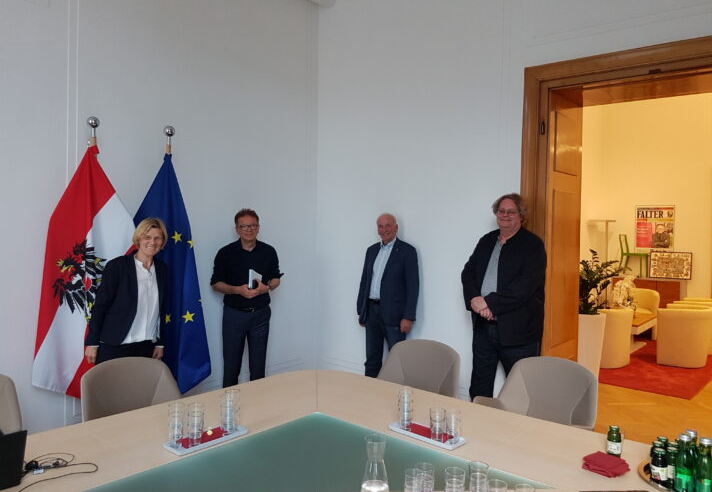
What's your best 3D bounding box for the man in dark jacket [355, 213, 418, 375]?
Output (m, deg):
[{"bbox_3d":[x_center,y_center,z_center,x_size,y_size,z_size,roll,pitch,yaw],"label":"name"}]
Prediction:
[{"bbox_3d":[0.254,0.610,4.250,0.510,1.740,0.320,2,2,35],"label":"man in dark jacket"}]

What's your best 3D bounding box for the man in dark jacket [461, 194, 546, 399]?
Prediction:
[{"bbox_3d":[0.976,0.582,3.550,0.570,1.850,0.400,3,2,41],"label":"man in dark jacket"}]

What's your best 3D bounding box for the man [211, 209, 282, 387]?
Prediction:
[{"bbox_3d":[-0.840,0.618,4.070,0.530,1.780,0.350,0,2,-25],"label":"man"}]

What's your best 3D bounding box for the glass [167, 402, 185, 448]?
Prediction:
[{"bbox_3d":[-0.744,0.745,2.224,0.067,0.170,0.067,3,2,40],"label":"glass"}]

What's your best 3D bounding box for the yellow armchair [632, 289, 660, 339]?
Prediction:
[{"bbox_3d":[4.559,1.091,8.600,0.660,0.750,0.640,2,2,39],"label":"yellow armchair"}]

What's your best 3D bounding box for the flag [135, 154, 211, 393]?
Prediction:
[{"bbox_3d":[-1.209,0.182,3.430,0.200,1.520,0.560,2,2,39],"label":"flag"}]

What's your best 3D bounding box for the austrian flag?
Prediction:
[{"bbox_3d":[-1.597,0.144,3.170,0.200,1.460,0.570,2,2,39],"label":"austrian flag"}]

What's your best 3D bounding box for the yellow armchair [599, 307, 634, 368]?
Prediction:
[{"bbox_3d":[3.137,1.146,6.748,0.580,0.730,0.580,3,2,40],"label":"yellow armchair"}]

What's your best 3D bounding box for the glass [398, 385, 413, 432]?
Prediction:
[{"bbox_3d":[0.210,0.686,2.260,0.062,0.184,0.062,1,1,0],"label":"glass"}]

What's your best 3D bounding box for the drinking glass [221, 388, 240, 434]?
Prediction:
[{"bbox_3d":[-0.558,0.739,2.394,0.070,0.180,0.070,1,2,0],"label":"drinking glass"}]

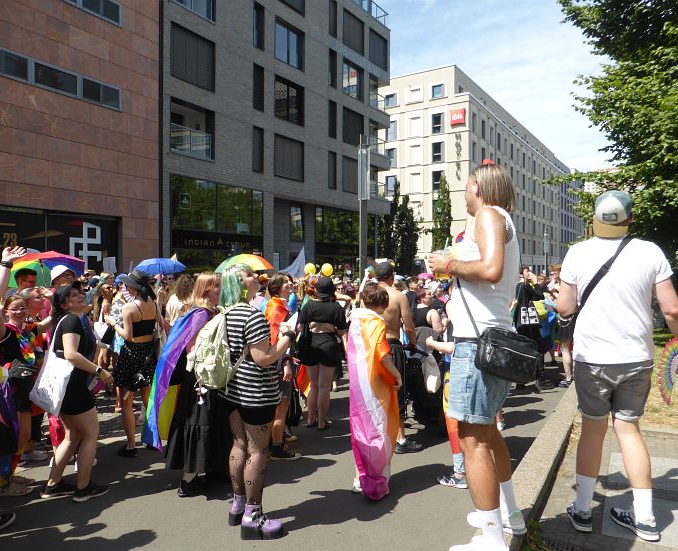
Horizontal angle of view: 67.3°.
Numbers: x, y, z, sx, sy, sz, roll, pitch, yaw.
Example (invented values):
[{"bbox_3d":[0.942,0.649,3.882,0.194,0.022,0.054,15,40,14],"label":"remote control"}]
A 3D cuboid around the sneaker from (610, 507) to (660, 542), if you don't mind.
[{"bbox_3d":[1.595,1.304,2.750,0.110,0.115,0.295,0,0,-15],"label":"sneaker"}]

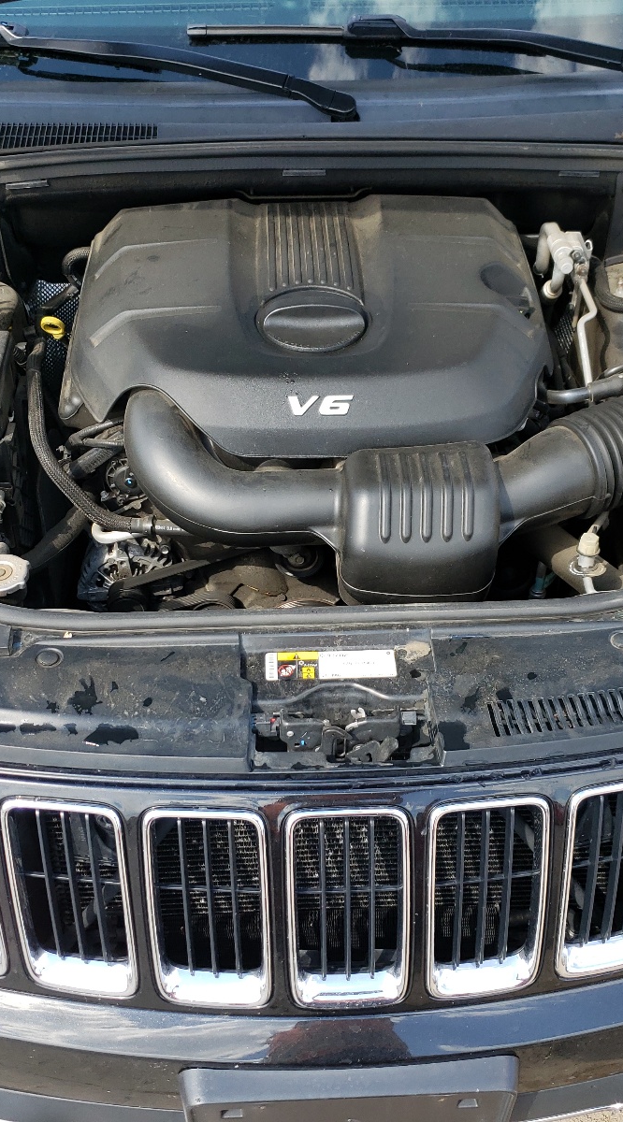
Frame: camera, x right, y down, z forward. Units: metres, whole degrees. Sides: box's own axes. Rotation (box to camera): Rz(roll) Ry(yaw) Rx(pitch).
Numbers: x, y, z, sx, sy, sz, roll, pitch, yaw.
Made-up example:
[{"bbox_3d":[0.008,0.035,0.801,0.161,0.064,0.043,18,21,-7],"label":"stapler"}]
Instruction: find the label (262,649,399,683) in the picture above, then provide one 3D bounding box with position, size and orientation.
[{"bbox_3d":[0.019,0.102,1.102,0.126,0.003,0.035,-2,47,-2],"label":"label"}]

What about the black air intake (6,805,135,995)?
[{"bbox_3d":[-0.218,0.298,1.043,0.112,0.215,0.050,5,25,5],"label":"black air intake"}]

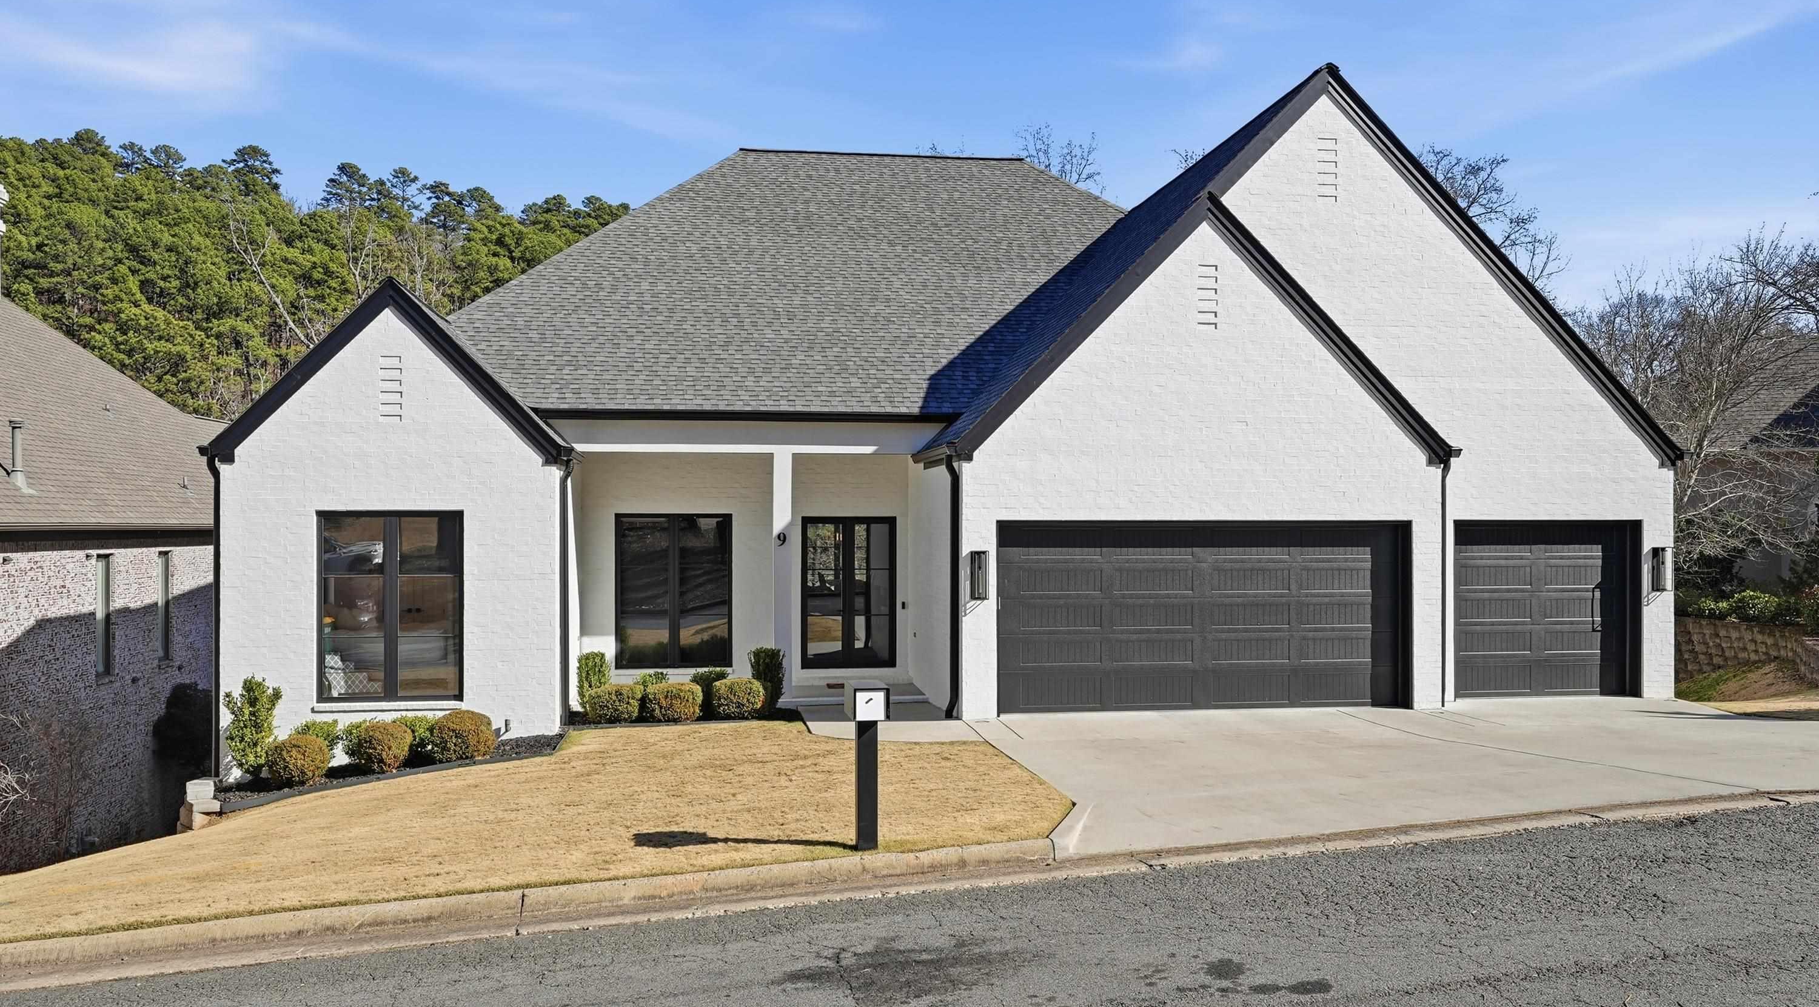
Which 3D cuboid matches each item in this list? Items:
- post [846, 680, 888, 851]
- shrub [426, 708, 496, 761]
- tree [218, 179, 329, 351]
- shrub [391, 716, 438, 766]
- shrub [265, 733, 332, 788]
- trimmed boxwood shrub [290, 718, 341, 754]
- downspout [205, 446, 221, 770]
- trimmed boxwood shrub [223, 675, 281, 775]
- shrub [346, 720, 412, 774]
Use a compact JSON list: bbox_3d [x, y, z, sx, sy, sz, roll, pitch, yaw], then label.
[{"bbox_3d":[-0.330,2.050,10.650,0.270,1.280,0.500,0,0,-11],"label":"post"},{"bbox_3d":[-5.355,2.788,16.380,0.790,0.630,0.760,0,0,-8],"label":"shrub"},{"bbox_3d":[-31.115,-10.407,68.000,7.500,12.500,6.500,0,0,-8],"label":"tree"},{"bbox_3d":[-6.096,2.921,16.850,0.650,0.620,0.620,0,0,-8],"label":"shrub"},{"bbox_3d":[-7.213,3.040,16.130,0.750,0.640,0.730,0,0,-8],"label":"shrub"},{"bbox_3d":[-7.285,2.921,16.700,0.640,0.600,0.600,0,0,-8],"label":"trimmed boxwood shrub"},{"bbox_3d":[-8.673,1.389,17.000,0.180,4.050,0.110,0,0,-8],"label":"downspout"},{"bbox_3d":[-8.002,2.705,16.600,0.700,1.230,0.660,0,0,-8],"label":"trimmed boxwood shrub"},{"bbox_3d":[-6.285,2.893,16.250,0.740,0.640,0.720,0,0,-8],"label":"shrub"}]

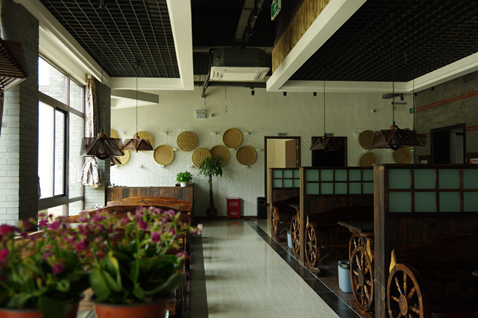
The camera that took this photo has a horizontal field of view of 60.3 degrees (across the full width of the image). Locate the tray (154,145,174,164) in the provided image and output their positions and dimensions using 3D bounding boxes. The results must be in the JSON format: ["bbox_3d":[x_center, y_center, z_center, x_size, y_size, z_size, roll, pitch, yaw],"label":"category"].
[{"bbox_3d":[-2.003,-0.093,10.987,0.550,0.550,0.060,0,-1,-6],"label":"tray"}]

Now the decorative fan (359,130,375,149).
[{"bbox_3d":[3.647,-0.529,11.573,0.541,0.541,0.060,0,-2,-6],"label":"decorative fan"}]

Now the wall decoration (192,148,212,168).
[{"bbox_3d":[-0.942,-0.013,10.619,0.520,0.520,0.060,0,-2,-5],"label":"wall decoration"}]

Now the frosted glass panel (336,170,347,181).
[{"bbox_3d":[1.495,0.242,5.969,0.178,0.171,0.015,0,-1,-6],"label":"frosted glass panel"}]

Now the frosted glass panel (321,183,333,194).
[{"bbox_3d":[1.237,0.420,5.751,0.171,0.164,0.015,0,-2,-6],"label":"frosted glass panel"}]

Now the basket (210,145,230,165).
[{"bbox_3d":[-0.517,-0.092,11.130,0.542,0.542,0.060,0,-2,-6],"label":"basket"}]

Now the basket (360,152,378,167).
[{"bbox_3d":[3.661,0.090,11.556,0.538,0.538,0.060,0,-2,-6],"label":"basket"}]

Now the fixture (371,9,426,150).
[{"bbox_3d":[1.853,-0.908,4.891,0.540,1.613,0.540,0,-1,-6],"label":"fixture"}]

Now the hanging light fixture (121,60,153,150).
[{"bbox_3d":[-1.674,-0.864,6.800,0.510,1.505,0.510,0,-1,-6],"label":"hanging light fixture"}]

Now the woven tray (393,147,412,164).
[{"bbox_3d":[4.640,-0.085,11.638,0.550,0.550,0.060,0,-1,-6],"label":"woven tray"}]

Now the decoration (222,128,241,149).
[{"bbox_3d":[-0.166,-0.552,11.180,0.548,0.548,0.060,0,-2,-6],"label":"decoration"}]

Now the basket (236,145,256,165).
[{"bbox_3d":[0.210,-0.087,11.205,0.546,0.546,0.060,0,-2,-6],"label":"basket"}]

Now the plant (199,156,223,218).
[{"bbox_3d":[-0.767,0.761,11.084,0.600,1.684,0.560,0,-1,-6],"label":"plant"}]

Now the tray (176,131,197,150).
[{"bbox_3d":[-1.378,-0.468,11.052,0.545,0.545,0.060,0,-2,-6],"label":"tray"}]

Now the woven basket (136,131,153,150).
[{"bbox_3d":[-2.538,-0.460,10.944,0.550,0.550,0.060,0,-1,-6],"label":"woven basket"}]

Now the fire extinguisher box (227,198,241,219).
[{"bbox_3d":[-0.144,1.335,11.061,0.367,0.534,0.220,0,-1,-6],"label":"fire extinguisher box"}]

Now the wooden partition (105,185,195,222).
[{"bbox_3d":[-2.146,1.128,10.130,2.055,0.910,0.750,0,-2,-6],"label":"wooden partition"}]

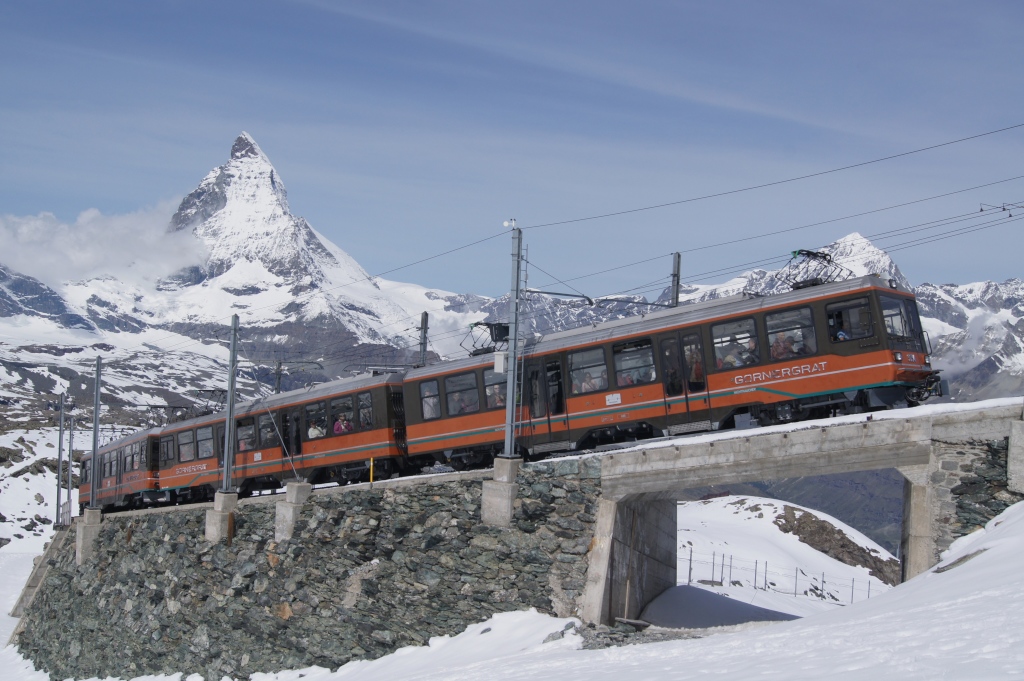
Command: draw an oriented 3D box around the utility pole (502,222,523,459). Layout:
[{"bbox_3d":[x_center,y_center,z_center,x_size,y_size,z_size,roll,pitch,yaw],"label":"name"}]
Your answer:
[{"bbox_3d":[0.050,0.057,34.300,0.210,6.610,0.210,2,0,36],"label":"utility pole"}]

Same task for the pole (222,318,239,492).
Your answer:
[{"bbox_3d":[-10.381,2.320,44.200,0.210,6.540,0.210,2,0,-44],"label":"pole"}]

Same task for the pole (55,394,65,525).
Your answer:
[{"bbox_3d":[-24.183,6.340,64.000,0.210,7.050,0.210,2,0,-26],"label":"pole"}]

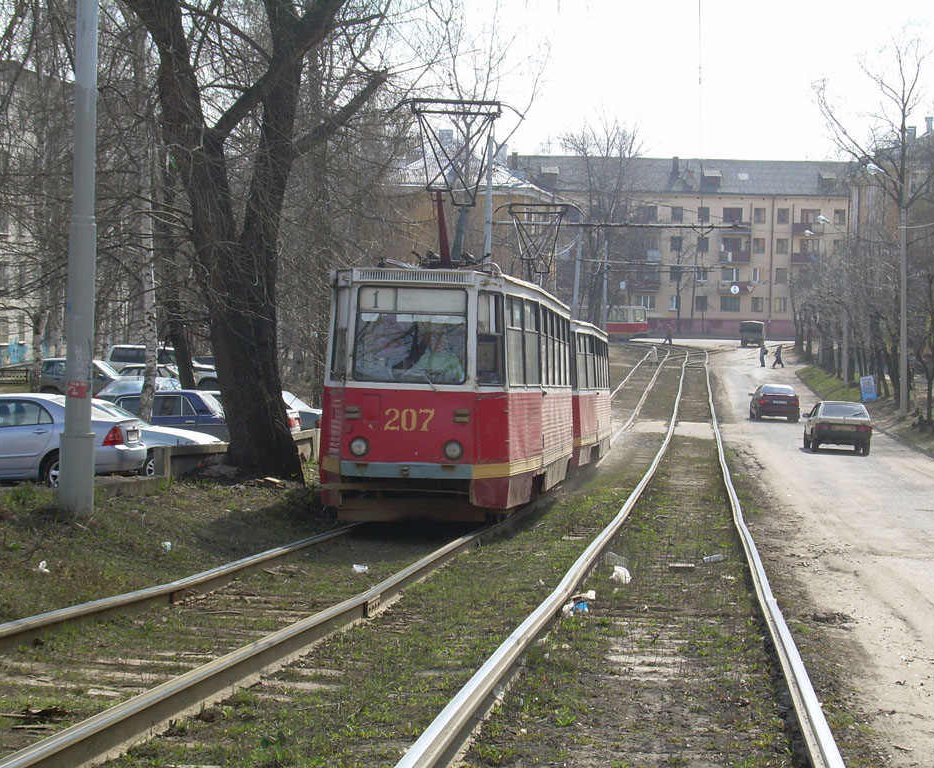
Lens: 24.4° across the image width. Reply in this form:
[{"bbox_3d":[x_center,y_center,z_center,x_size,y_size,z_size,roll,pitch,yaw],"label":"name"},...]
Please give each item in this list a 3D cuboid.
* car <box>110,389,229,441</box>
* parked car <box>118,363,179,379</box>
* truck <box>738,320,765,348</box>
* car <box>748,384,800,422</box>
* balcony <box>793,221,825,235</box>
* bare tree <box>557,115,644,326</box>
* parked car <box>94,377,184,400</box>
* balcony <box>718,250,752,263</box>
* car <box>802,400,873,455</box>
[{"bbox_3d":[-6.130,0.840,42.600,4.150,1.440,1.610,2,1,5],"label":"car"},{"bbox_3d":[-11.700,0.010,78.000,4.300,1.400,1.680,2,1,5],"label":"parked car"},{"bbox_3d":[23.797,-4.084,180.000,2.000,2.150,4.600,1,3,6],"label":"truck"},{"bbox_3d":[11.850,0.680,83.000,1.680,1.420,4.200,2,1,3],"label":"car"},{"bbox_3d":[32.600,-14.750,206.000,3.000,1.200,1.000,1,3,-3],"label":"balcony"},{"bbox_3d":[9.149,-10.040,148.000,6.000,17.000,6.000,1,3,0],"label":"bare tree"},{"bbox_3d":[-7.750,0.520,53.800,1.680,1.400,4.100,2,3,12],"label":"parked car"},{"bbox_3d":[25.541,-11.971,205.500,3.050,1.150,0.950,1,3,-3],"label":"balcony"},{"bbox_3d":[10.440,1.220,60.900,1.680,1.420,4.020,3,1,7],"label":"car"}]

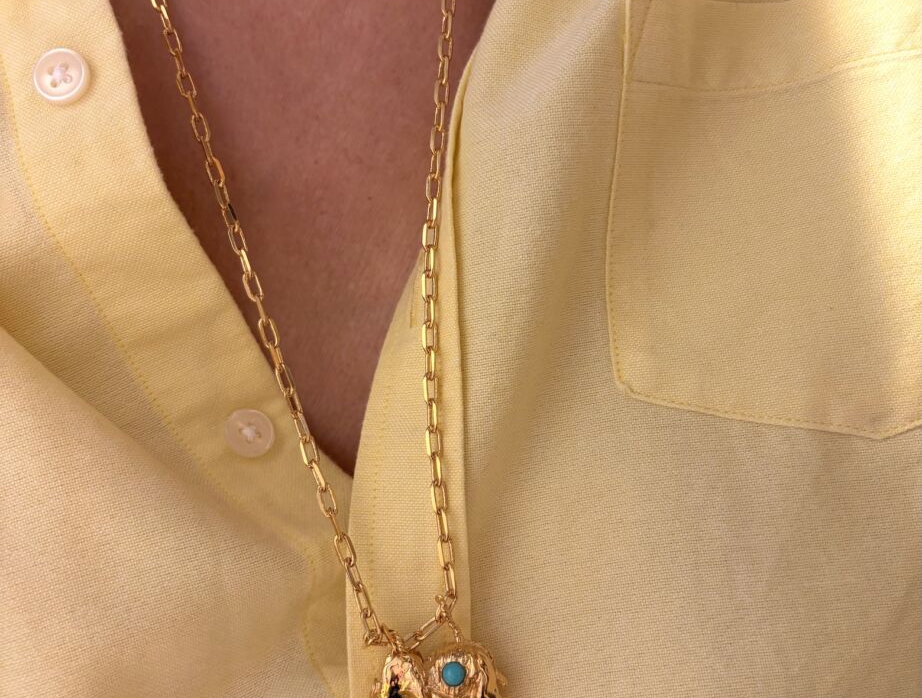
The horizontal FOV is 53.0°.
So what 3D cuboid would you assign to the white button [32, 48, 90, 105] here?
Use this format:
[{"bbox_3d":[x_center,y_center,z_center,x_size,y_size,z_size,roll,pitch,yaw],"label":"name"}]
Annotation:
[{"bbox_3d":[-0.085,-0.058,0.197,0.011,0.011,0.003,-3,1,4],"label":"white button"}]

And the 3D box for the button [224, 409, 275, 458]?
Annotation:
[{"bbox_3d":[-0.049,0.020,0.214,0.011,0.011,0.003,-4,-1,2],"label":"button"}]

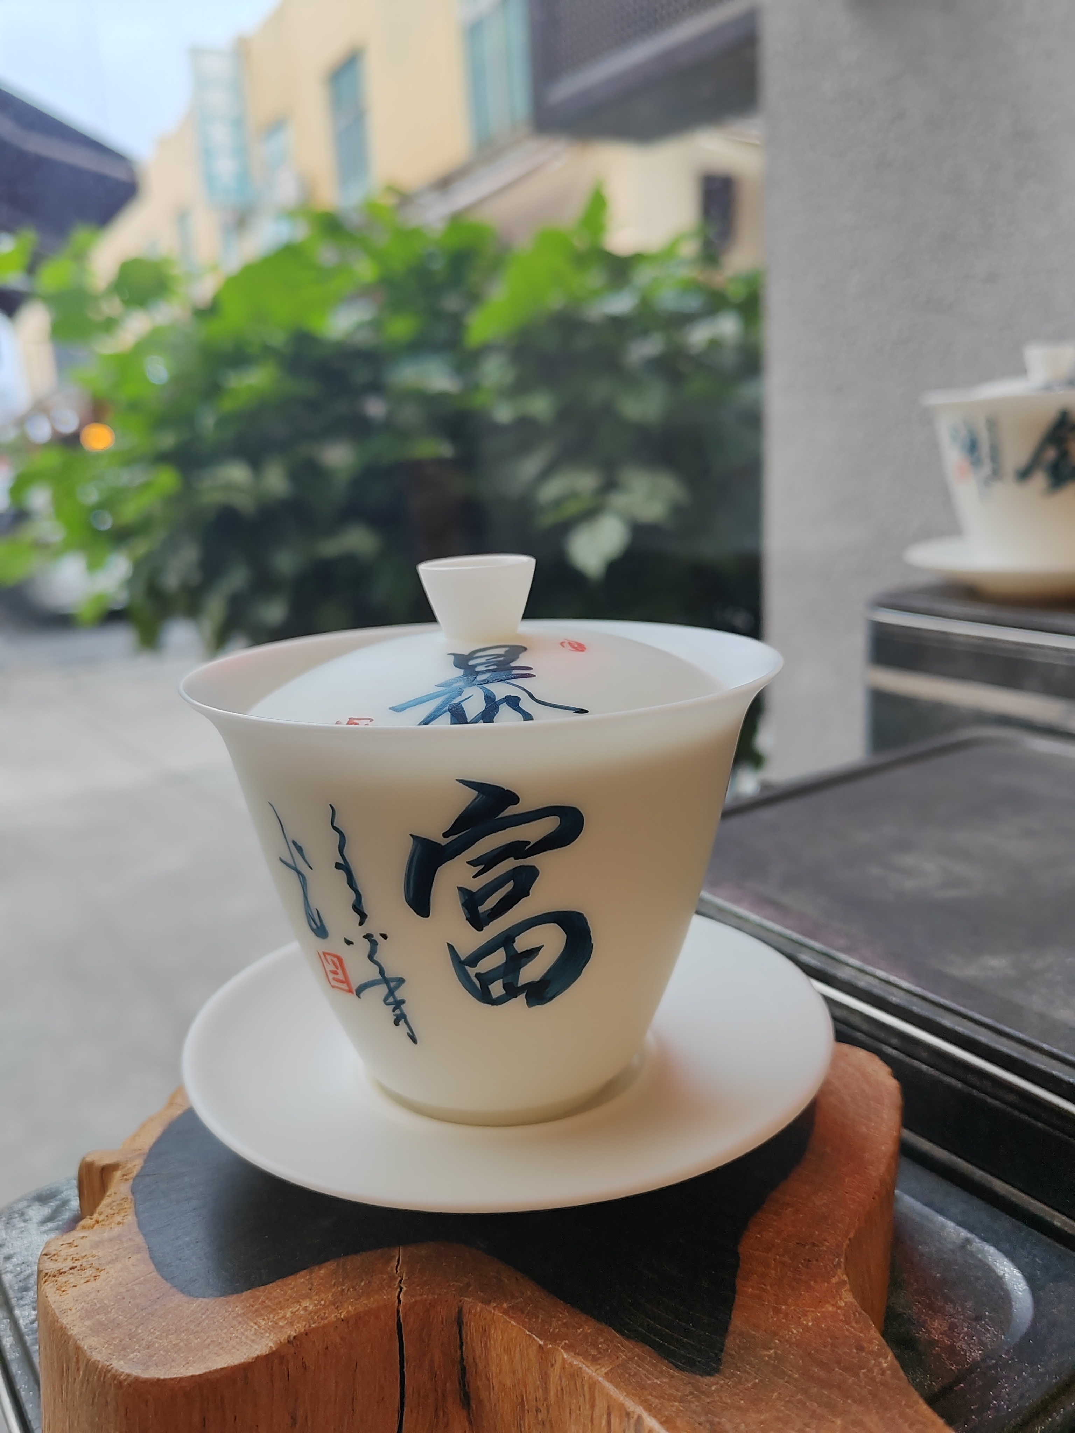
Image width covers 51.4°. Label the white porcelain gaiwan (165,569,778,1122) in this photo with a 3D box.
[{"bbox_3d":[-0.007,0.018,0.198,0.100,0.090,0.100,-3,13,-2],"label":"white porcelain gaiwan"}]

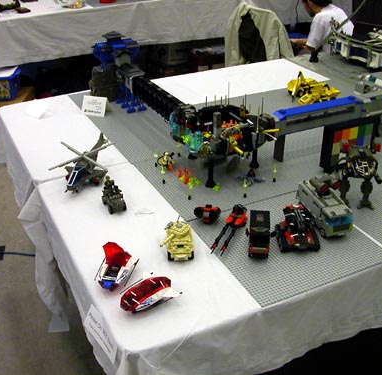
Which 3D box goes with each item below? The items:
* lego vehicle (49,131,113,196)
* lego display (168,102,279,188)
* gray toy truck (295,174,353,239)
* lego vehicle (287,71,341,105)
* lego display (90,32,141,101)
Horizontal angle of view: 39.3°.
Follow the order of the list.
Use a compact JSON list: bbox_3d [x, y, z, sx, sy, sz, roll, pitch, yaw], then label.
[{"bbox_3d":[-0.312,-0.063,1.614,0.200,0.112,0.250,5,30,11],"label":"lego vehicle"},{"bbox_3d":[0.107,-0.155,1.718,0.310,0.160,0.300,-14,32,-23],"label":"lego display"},{"bbox_3d":[0.358,0.042,1.434,0.071,0.106,0.182,-10,31,-16],"label":"gray toy truck"},{"bbox_3d":[0.513,-0.425,2.250,0.220,0.100,0.145,-14,32,-23],"label":"lego vehicle"},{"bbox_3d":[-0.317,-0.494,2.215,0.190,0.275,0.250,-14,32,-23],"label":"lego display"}]

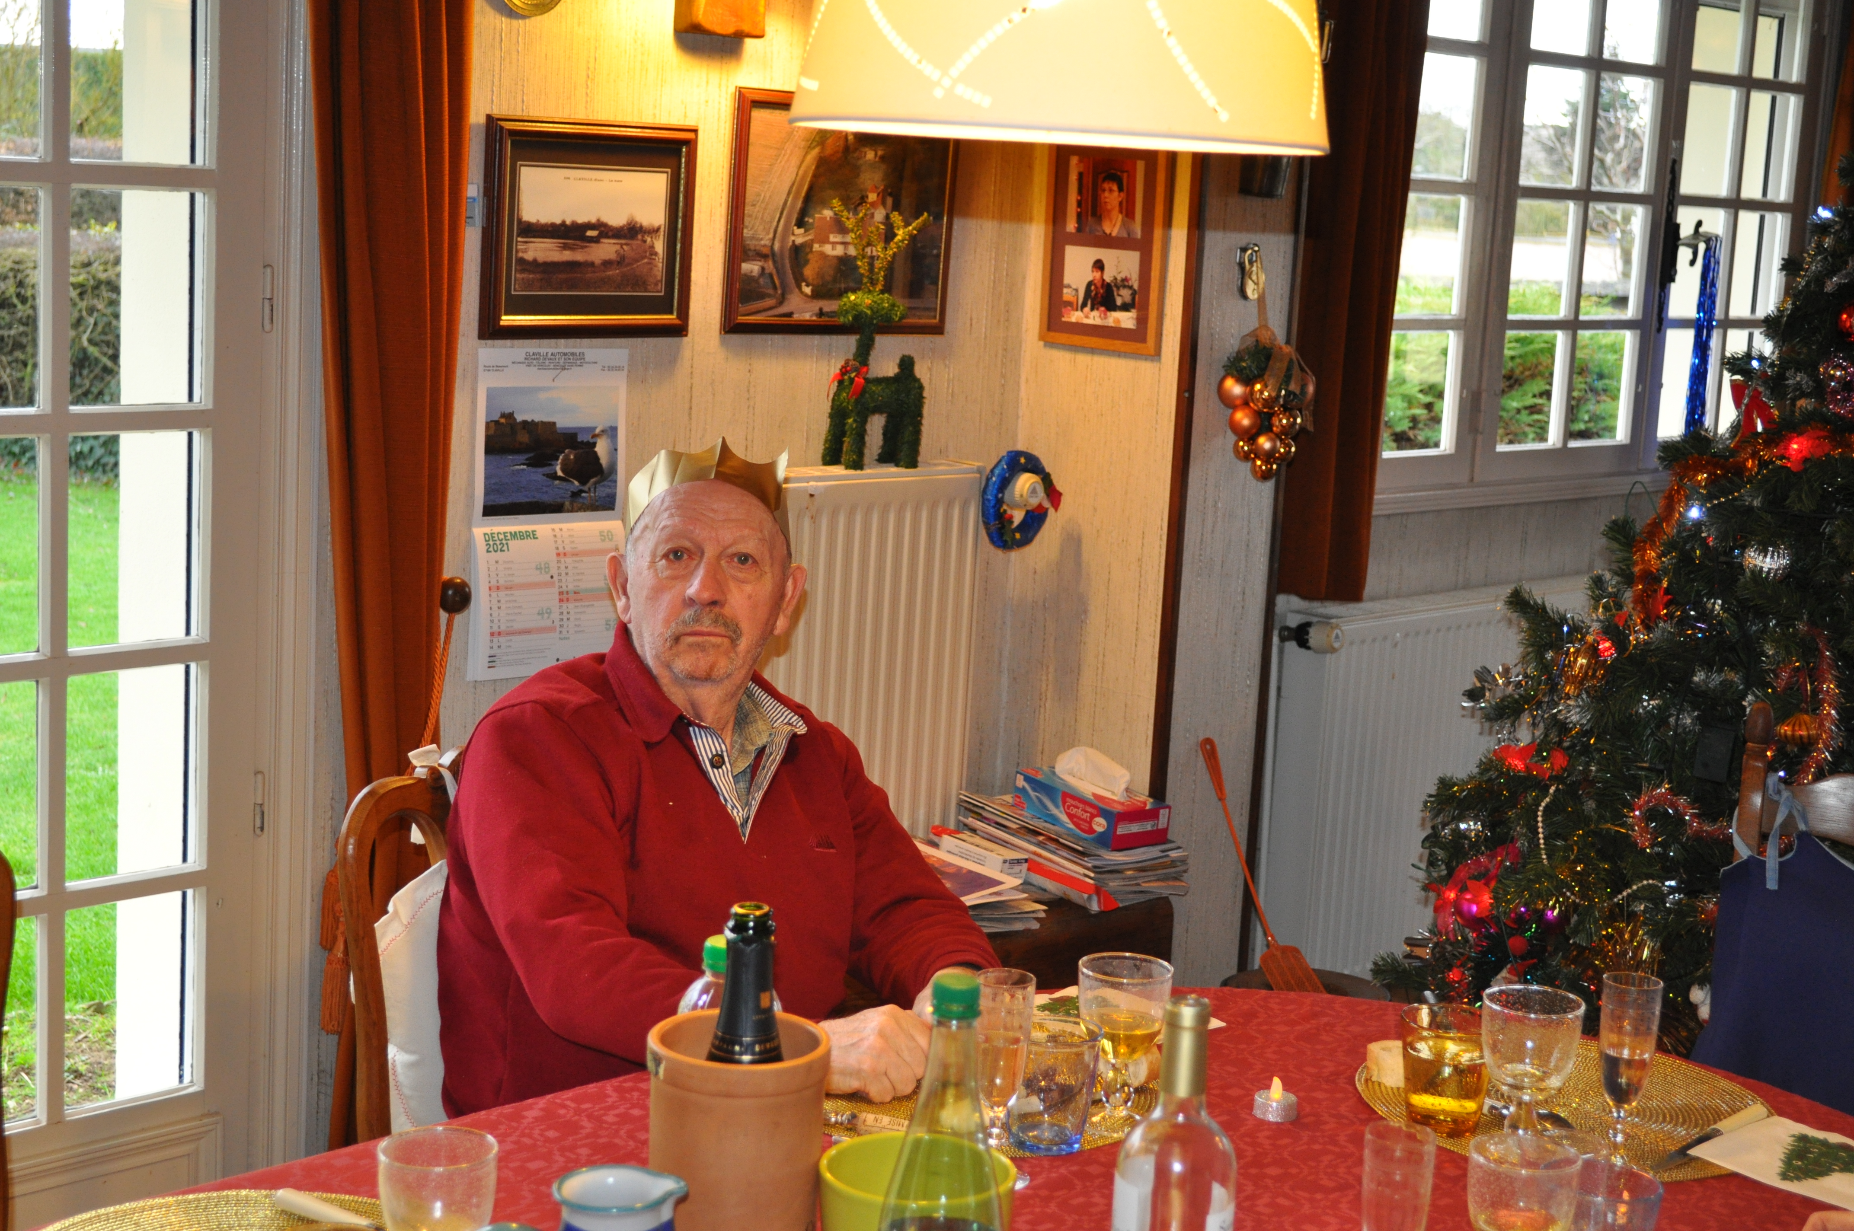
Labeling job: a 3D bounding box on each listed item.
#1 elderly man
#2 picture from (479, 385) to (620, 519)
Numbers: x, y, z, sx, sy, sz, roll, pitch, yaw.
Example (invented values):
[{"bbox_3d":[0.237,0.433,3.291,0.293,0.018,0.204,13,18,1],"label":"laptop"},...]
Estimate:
[{"bbox_3d":[-0.162,0.467,2.678,0.660,1.280,0.550,12,12,43],"label":"elderly man"},{"bbox_3d":[-0.494,-0.216,3.516,0.010,0.169,0.220,12,13,43],"label":"picture"}]

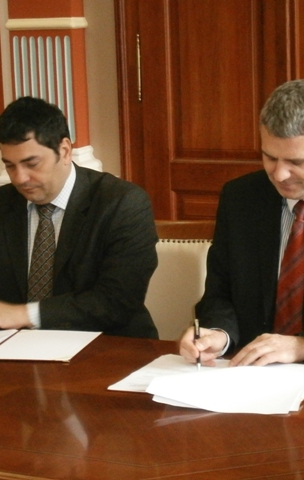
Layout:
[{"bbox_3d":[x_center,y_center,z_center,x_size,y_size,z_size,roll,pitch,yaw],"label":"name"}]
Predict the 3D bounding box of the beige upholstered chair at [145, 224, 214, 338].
[{"bbox_3d":[-0.104,0.452,3.657,0.570,0.950,0.600,1,10,20],"label":"beige upholstered chair"}]

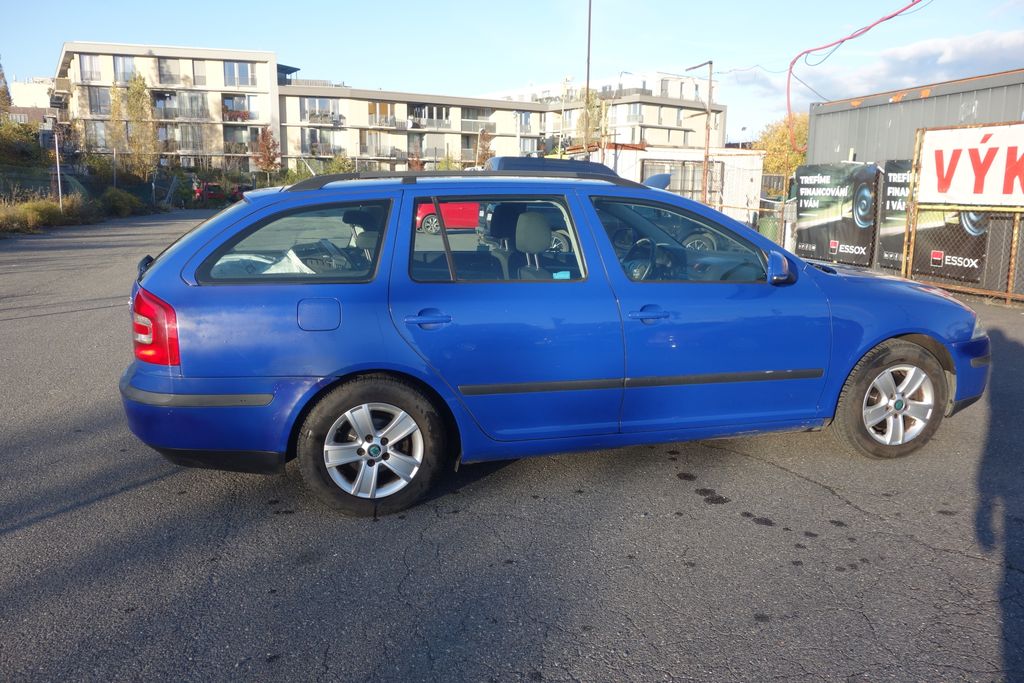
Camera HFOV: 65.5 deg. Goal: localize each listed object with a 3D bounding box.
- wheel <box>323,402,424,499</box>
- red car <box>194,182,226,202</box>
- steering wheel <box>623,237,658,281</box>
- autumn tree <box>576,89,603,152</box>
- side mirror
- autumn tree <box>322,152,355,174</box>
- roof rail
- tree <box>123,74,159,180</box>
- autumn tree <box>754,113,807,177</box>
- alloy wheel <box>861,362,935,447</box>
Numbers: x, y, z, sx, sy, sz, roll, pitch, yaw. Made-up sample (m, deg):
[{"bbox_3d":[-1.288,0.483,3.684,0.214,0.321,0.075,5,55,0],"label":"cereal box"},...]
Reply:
[{"bbox_3d":[-0.591,0.447,3.405,0.410,0.410,0.175,-3,11,-14],"label":"wheel"},{"bbox_3d":[-21.127,-10.476,56.000,1.780,1.480,4.200,-4,11,-20],"label":"red car"},{"bbox_3d":[0.762,-0.483,4.756,0.120,0.375,0.375,22,4,-17],"label":"steering wheel"},{"bbox_3d":[8.377,-21.557,85.000,3.200,11.000,3.200,0,11,0],"label":"autumn tree"},{"bbox_3d":[1.204,-0.326,3.562,0.100,0.150,0.180,-3,11,-14],"label":"side mirror"},{"bbox_3d":[-14.159,-13.792,65.000,2.700,3.400,2.700,0,11,0],"label":"autumn tree"},{"bbox_3d":[-0.164,-0.706,3.498,1.650,0.085,0.060,-3,11,-14],"label":"roof rail"},{"bbox_3d":[-30.783,-17.401,66.000,3.000,9.400,3.000,0,11,0],"label":"tree"},{"bbox_3d":[15.848,-9.944,45.000,5.000,6.100,5.000,0,11,0],"label":"autumn tree"},{"bbox_3d":[1.906,0.303,4.028,0.410,0.410,0.175,-3,11,-14],"label":"alloy wheel"}]

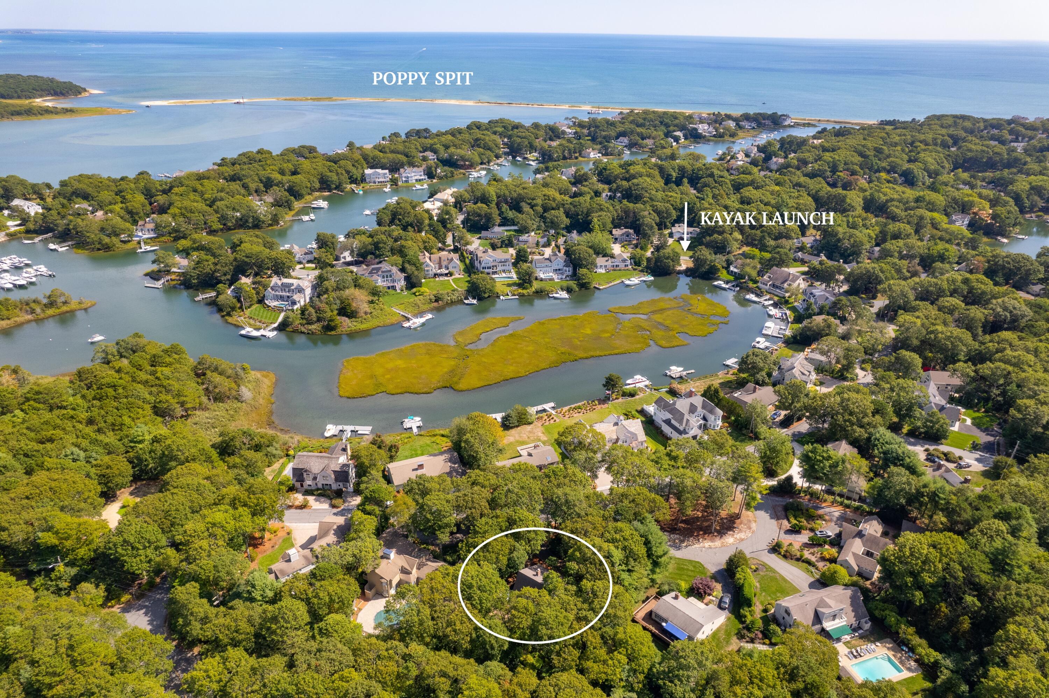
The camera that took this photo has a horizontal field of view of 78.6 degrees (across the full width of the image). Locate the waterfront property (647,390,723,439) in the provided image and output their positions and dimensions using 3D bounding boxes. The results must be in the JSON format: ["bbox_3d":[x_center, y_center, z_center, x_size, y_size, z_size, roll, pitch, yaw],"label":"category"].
[{"bbox_3d":[56.590,21.910,222.090,18.000,9.800,18.500,-13,29,-25],"label":"waterfront property"}]

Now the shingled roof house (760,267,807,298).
[{"bbox_3d":[140.790,-37.140,352.490,18.070,9.000,18.350,-14,30,-26],"label":"shingled roof house"}]

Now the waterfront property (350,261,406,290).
[{"bbox_3d":[-80.570,-40.910,354.270,25.500,12.000,15.000,-4,27,-10],"label":"waterfront property"}]

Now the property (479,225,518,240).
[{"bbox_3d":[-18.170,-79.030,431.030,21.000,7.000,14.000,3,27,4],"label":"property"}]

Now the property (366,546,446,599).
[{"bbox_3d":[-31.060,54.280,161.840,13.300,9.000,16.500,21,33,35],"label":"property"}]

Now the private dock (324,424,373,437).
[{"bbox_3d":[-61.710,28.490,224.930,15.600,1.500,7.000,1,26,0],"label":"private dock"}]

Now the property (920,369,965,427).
[{"bbox_3d":[155.430,17.230,236.710,18.990,8.500,28.090,4,27,7],"label":"property"}]

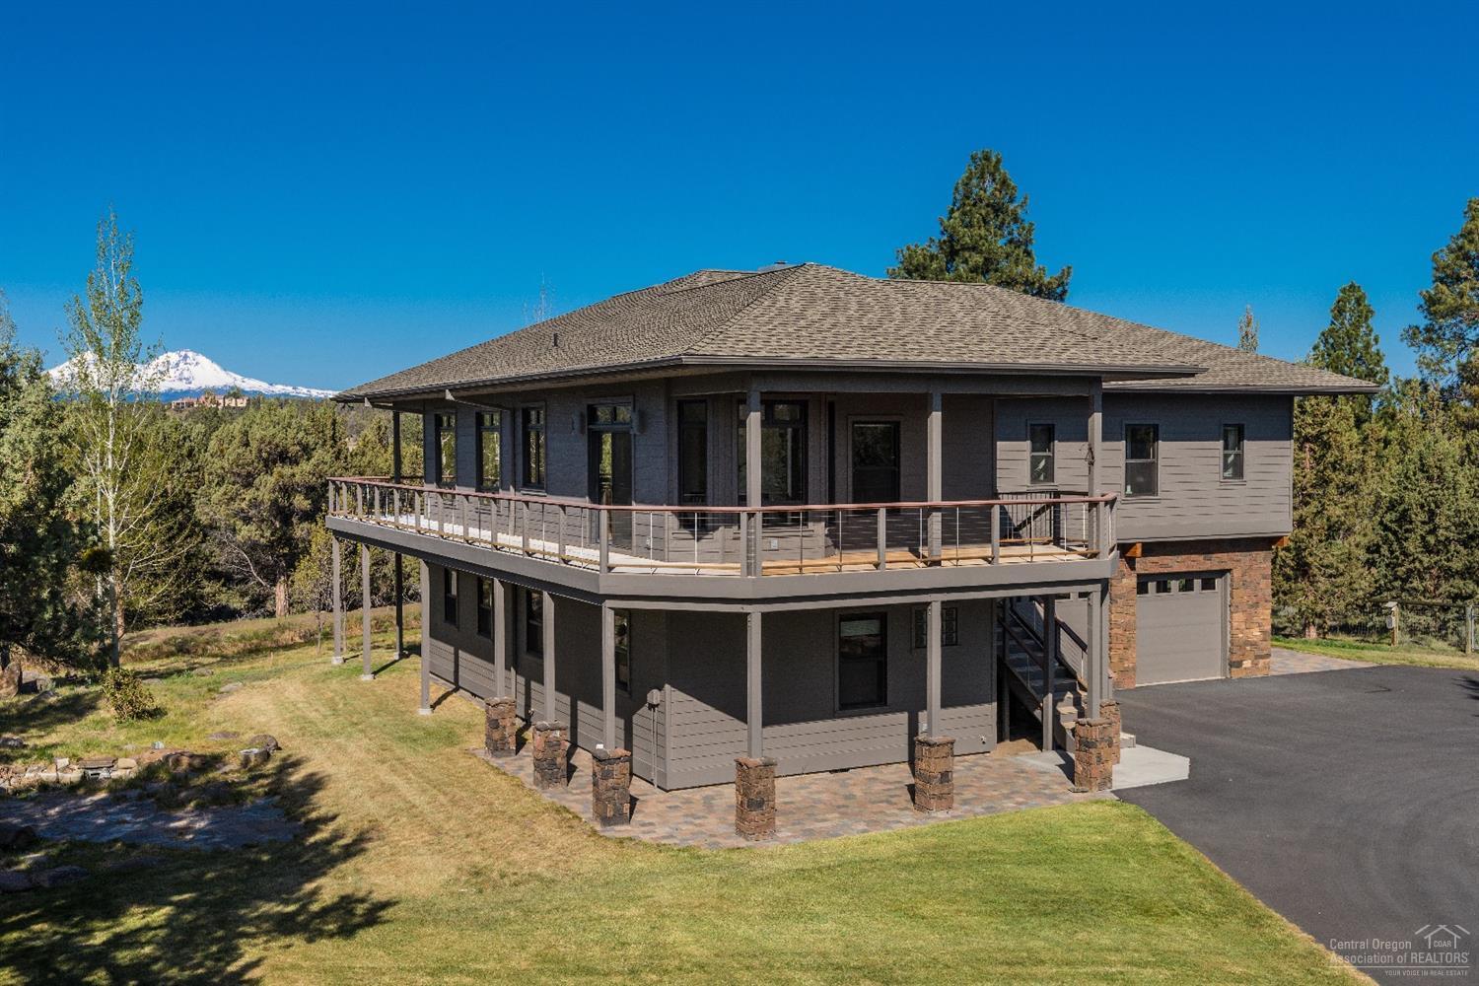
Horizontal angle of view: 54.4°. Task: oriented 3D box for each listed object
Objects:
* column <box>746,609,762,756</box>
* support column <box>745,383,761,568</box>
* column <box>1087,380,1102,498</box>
[{"bbox_3d":[0.205,2.558,19.124,0.142,1.970,0.142,-1,2,-27],"label":"column"},{"bbox_3d":[0.200,-0.114,19.007,0.140,2.437,0.140,-1,2,-28],"label":"support column"},{"bbox_3d":[5.334,-0.591,21.611,0.142,2.150,0.142,-1,2,-27],"label":"column"}]

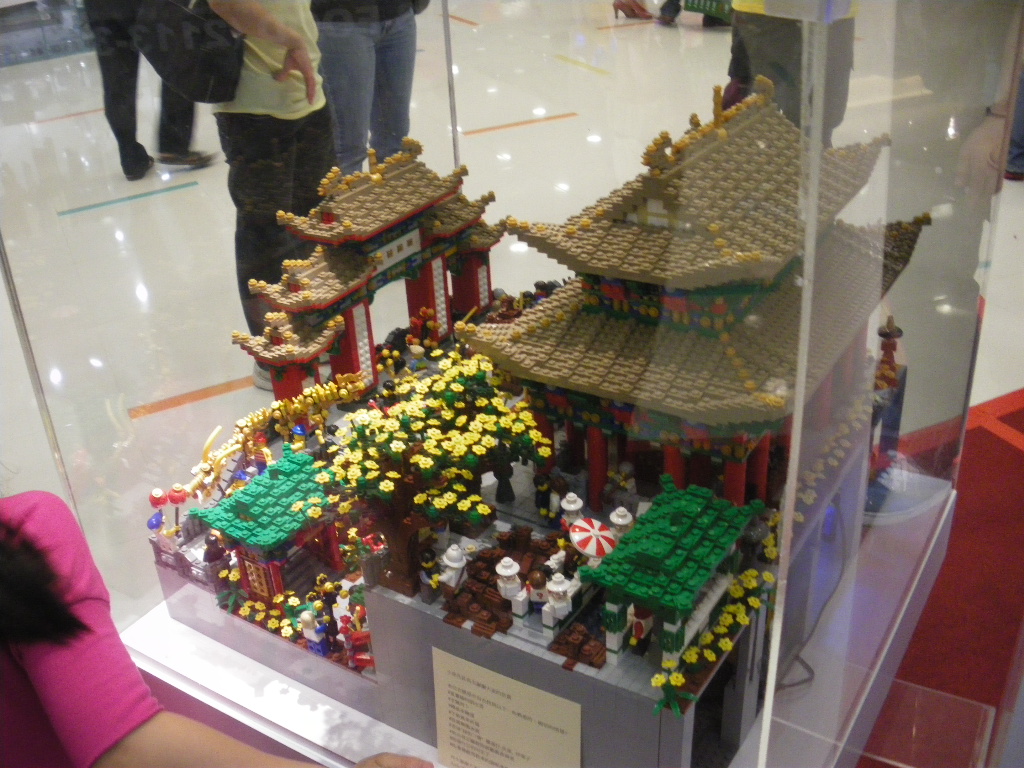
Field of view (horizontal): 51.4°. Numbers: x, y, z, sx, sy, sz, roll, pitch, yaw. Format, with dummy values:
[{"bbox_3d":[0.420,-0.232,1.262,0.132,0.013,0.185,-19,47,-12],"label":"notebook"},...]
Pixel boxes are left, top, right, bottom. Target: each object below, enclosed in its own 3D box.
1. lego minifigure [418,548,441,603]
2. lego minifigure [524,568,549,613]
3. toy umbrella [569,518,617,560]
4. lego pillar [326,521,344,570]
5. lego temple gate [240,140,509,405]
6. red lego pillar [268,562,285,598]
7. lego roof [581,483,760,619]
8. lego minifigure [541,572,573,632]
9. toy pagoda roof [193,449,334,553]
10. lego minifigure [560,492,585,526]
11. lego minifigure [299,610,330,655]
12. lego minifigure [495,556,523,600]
[{"bbox_3d":[-0.057,0.133,0.744,0.014,0.041,0.019,15,35,29],"label":"lego minifigure"},{"bbox_3d":[0.018,0.144,0.732,0.020,0.038,0.015,14,33,30],"label":"lego minifigure"},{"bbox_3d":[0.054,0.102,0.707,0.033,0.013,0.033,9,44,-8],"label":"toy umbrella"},{"bbox_3d":[-0.153,0.139,0.928,0.009,0.053,0.009,15,35,29],"label":"lego pillar"},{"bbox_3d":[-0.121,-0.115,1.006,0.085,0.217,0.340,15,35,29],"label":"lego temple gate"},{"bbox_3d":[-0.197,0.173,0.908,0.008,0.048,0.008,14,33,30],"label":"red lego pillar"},{"bbox_3d":[0.104,0.096,0.679,0.076,0.037,0.117,15,35,29],"label":"lego roof"},{"bbox_3d":[0.030,0.145,0.715,0.020,0.041,0.016,14,33,30],"label":"lego minifigure"},{"bbox_3d":[-0.202,0.090,0.911,0.092,0.028,0.120,14,33,30],"label":"toy pagoda roof"},{"bbox_3d":[0.045,0.102,0.786,0.020,0.043,0.016,2,31,9],"label":"lego minifigure"},{"bbox_3d":[-0.162,0.201,0.868,0.021,0.041,0.016,14,33,30],"label":"lego minifigure"},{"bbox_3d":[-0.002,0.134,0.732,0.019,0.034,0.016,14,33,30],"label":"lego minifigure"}]

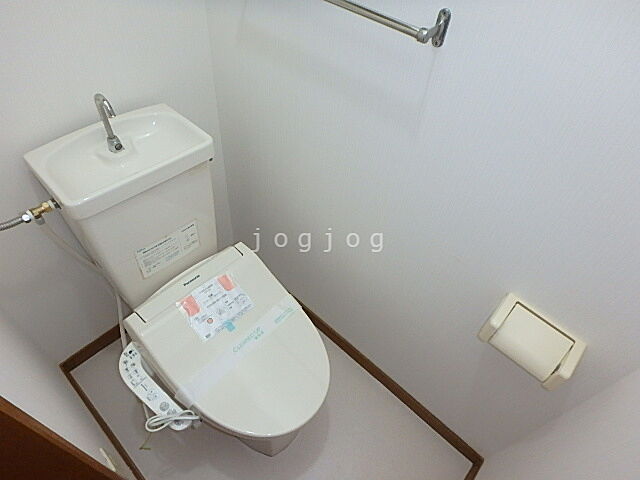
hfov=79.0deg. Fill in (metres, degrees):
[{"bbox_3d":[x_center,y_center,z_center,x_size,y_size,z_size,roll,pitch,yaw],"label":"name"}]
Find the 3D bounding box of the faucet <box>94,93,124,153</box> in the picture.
[{"bbox_3d":[-0.468,-0.252,0.870,0.075,0.155,0.033,37,54,23],"label":"faucet"}]

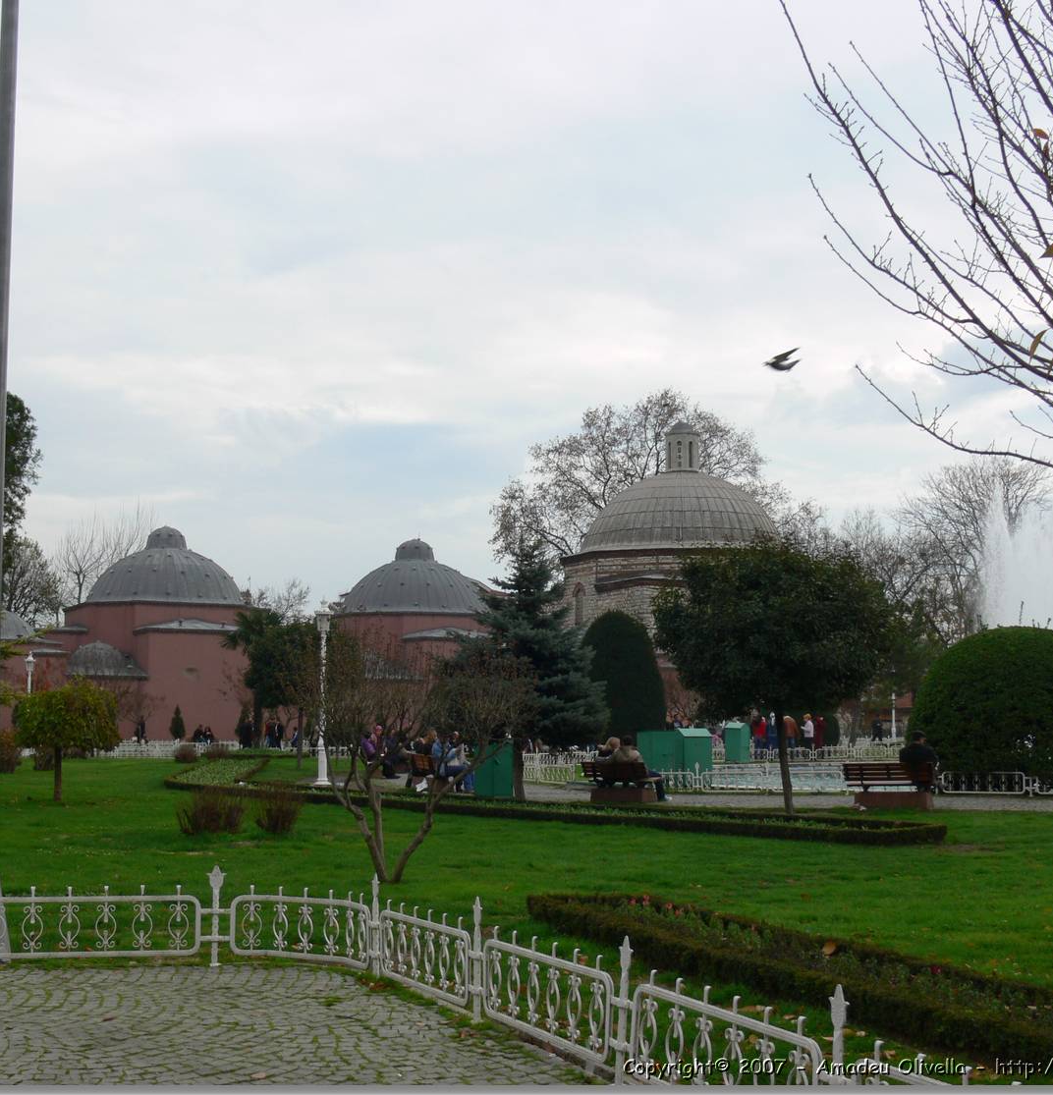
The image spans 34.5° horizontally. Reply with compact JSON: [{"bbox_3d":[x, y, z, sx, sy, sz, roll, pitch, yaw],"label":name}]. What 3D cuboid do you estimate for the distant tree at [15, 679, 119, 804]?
[{"bbox_3d":[-8.795,3.666,32.296,2.030,2.373,2.000,0,-6,0],"label":"distant tree"}]

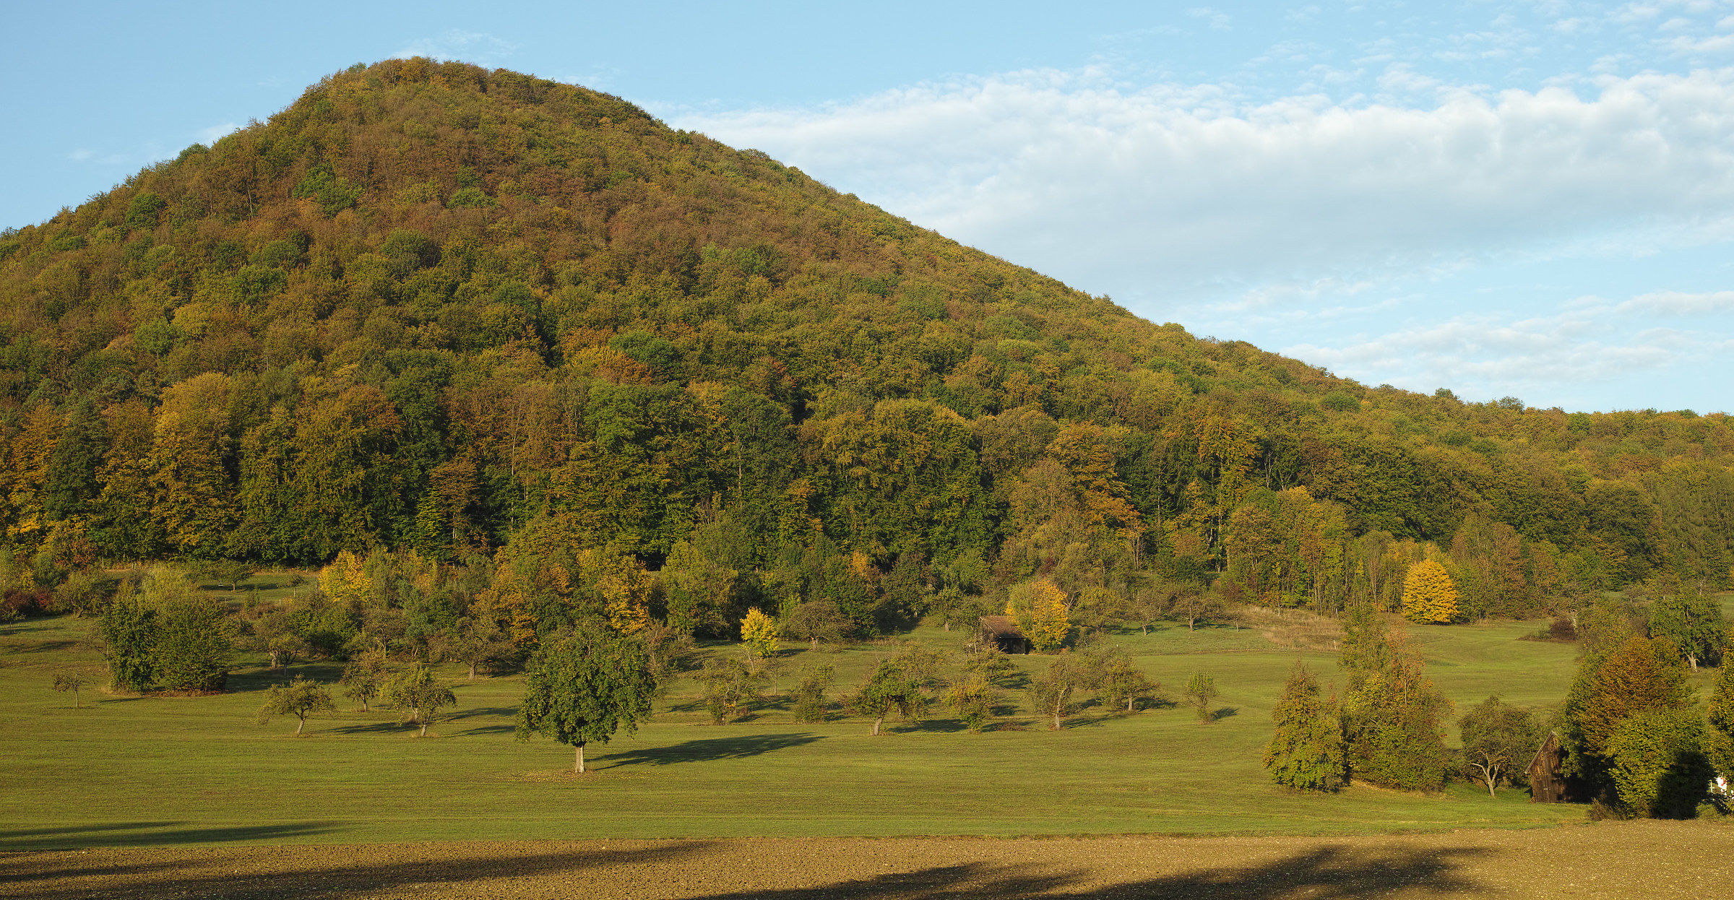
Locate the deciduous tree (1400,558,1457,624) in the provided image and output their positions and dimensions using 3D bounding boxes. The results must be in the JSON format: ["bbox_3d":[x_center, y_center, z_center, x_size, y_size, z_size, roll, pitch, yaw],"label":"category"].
[{"bbox_3d":[80.314,20.160,310.000,7.975,9.212,7.731,0,-4,0],"label":"deciduous tree"}]

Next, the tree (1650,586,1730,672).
[{"bbox_3d":[85.294,18.572,225.000,8.269,8.636,8.016,0,-4,0],"label":"tree"}]

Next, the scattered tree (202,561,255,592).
[{"bbox_3d":[-100.094,19.772,340.000,8.122,4.631,7.625,0,-4,0],"label":"scattered tree"}]

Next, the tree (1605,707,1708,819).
[{"bbox_3d":[47.453,18.778,130.000,5.972,6.599,5.485,0,-4,0],"label":"tree"}]

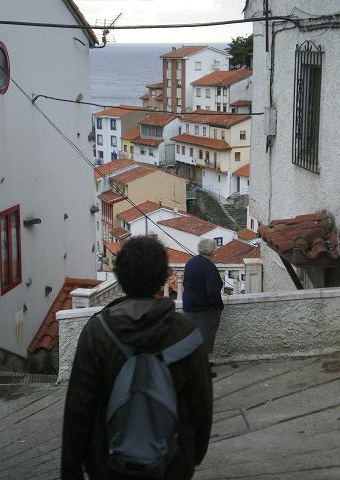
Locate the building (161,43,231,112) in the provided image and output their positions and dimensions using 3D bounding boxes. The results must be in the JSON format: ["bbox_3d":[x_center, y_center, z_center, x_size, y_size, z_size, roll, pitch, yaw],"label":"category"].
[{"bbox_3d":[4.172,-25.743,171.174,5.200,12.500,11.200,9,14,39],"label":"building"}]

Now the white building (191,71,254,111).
[{"bbox_3d":[9.929,-22.372,163.143,8.500,8.200,9.800,-7,13,-33],"label":"white building"}]

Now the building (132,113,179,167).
[{"bbox_3d":[-0.912,-14.914,151.306,6.200,7.000,6.400,-8,13,-35],"label":"building"}]

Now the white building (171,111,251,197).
[{"bbox_3d":[7.645,-12.551,144.502,7.500,10.500,17.000,-5,12,-26],"label":"white building"}]

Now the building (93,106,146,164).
[{"bbox_3d":[-6.657,-16.561,163.008,8.000,9.200,6.900,-9,14,-39],"label":"building"}]

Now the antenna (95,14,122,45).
[{"bbox_3d":[-1.162,-3.998,19.394,0.420,0.620,0.800,-4,11,-18],"label":"antenna"}]

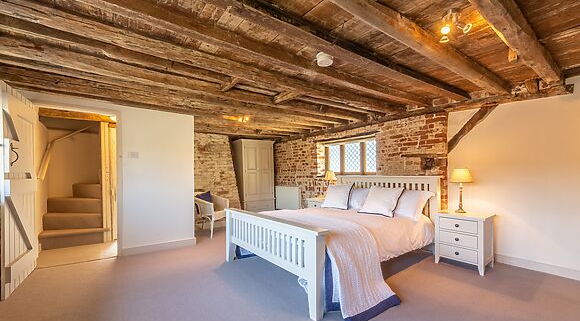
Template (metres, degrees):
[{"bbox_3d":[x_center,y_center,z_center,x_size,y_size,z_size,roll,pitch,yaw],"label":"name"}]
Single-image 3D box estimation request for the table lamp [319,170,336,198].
[{"bbox_3d":[0.743,0.455,4.383,0.225,0.530,0.225,1,-2,-39],"label":"table lamp"}]

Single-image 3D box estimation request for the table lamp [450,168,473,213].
[{"bbox_3d":[2.140,0.391,2.814,0.230,0.530,0.230,1,-2,-39],"label":"table lamp"}]

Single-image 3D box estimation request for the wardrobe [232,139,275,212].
[{"bbox_3d":[-0.911,0.452,5.775,0.980,1.860,0.520,1,-2,-39],"label":"wardrobe"}]

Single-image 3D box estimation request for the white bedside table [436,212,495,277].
[{"bbox_3d":[2.098,0.957,2.724,0.380,0.604,0.470,1,-2,-39],"label":"white bedside table"}]

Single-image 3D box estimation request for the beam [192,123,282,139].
[{"bbox_3d":[-1.163,-0.702,5.628,2.340,0.160,0.160,1,-2,-39],"label":"beam"}]

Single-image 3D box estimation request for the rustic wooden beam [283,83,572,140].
[{"bbox_3d":[1.343,-0.684,4.314,0.125,0.125,5.052,1,-2,-39],"label":"rustic wooden beam"}]

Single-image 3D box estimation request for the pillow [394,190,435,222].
[{"bbox_3d":[1.613,0.587,3.151,0.150,0.430,0.620,40,-26,-31],"label":"pillow"}]

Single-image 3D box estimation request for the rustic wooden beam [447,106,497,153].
[{"bbox_3d":[2.394,-0.416,3.030,0.090,0.760,0.115,1,42,-39],"label":"rustic wooden beam"}]

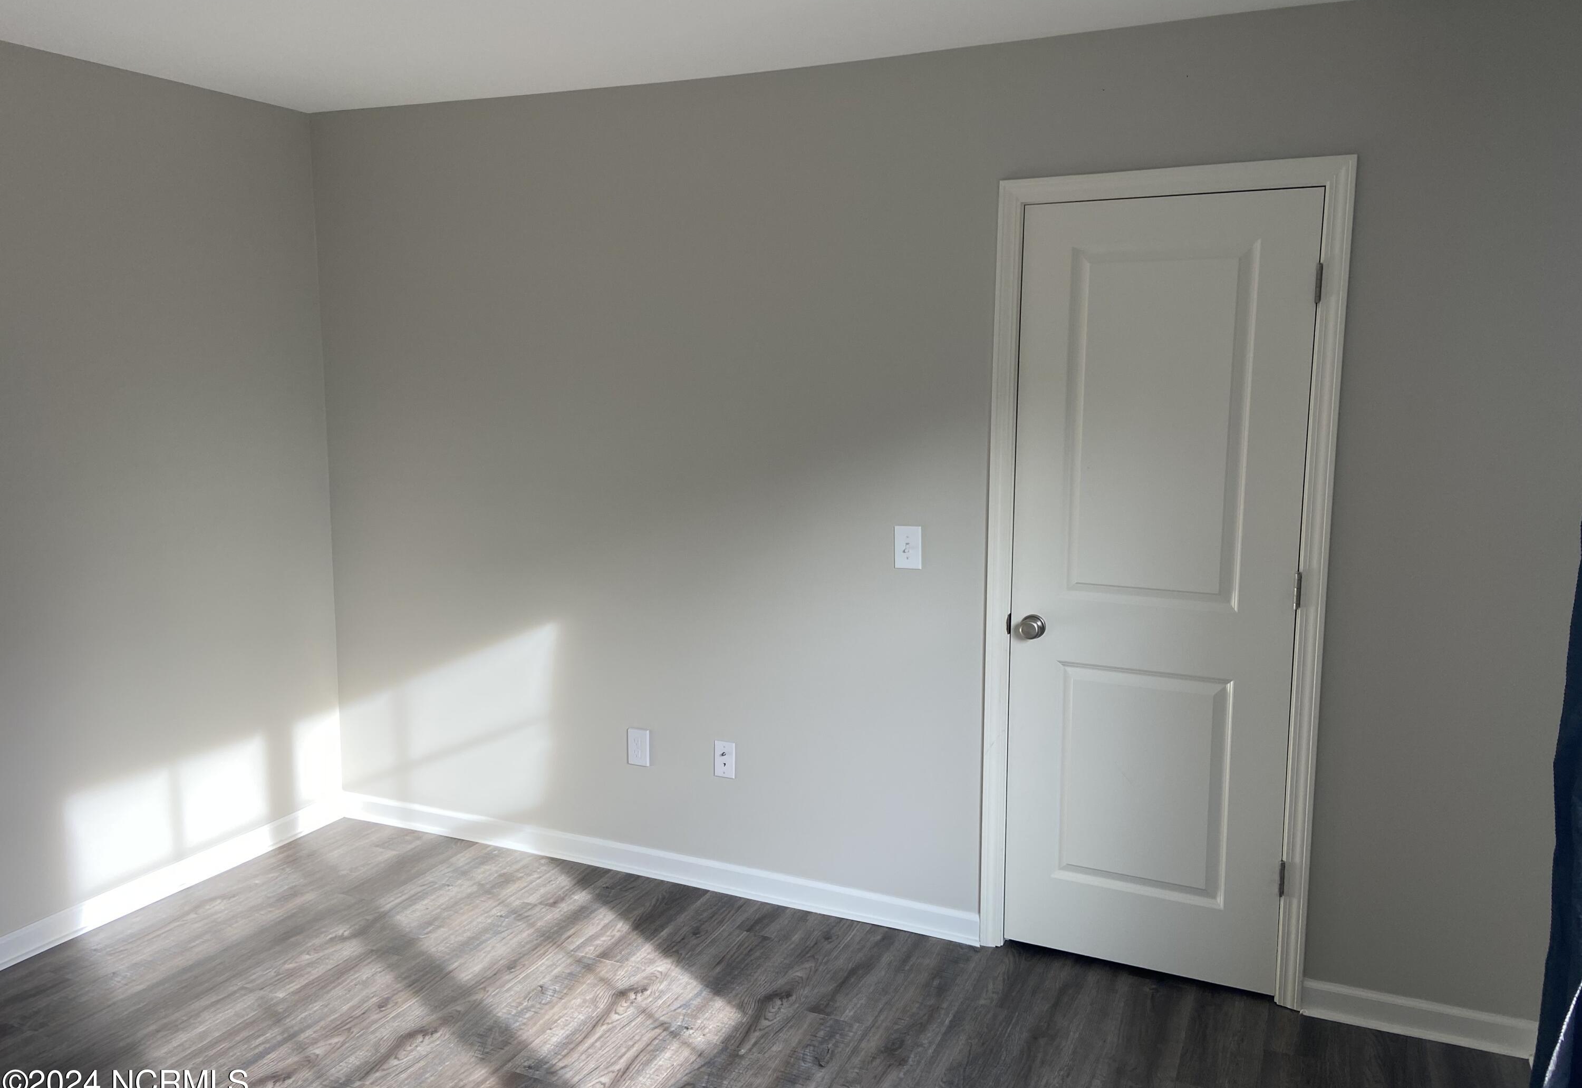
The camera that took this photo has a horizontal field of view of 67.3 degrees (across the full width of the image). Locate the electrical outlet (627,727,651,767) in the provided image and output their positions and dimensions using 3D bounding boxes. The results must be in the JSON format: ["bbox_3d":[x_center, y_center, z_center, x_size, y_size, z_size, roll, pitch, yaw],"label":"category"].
[{"bbox_3d":[-0.480,0.643,3.757,0.073,0.116,0.008,4,9,24],"label":"electrical outlet"}]

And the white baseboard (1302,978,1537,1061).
[{"bbox_3d":[1.538,1.159,2.923,0.519,0.086,0.020,4,9,24],"label":"white baseboard"}]

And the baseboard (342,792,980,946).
[{"bbox_3d":[-0.544,1.018,3.834,2.358,0.089,0.020,4,9,24],"label":"baseboard"}]

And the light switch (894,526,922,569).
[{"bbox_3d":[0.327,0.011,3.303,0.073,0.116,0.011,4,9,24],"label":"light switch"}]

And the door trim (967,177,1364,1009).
[{"bbox_3d":[0.923,0.123,3.052,0.835,2.096,0.022,4,9,24],"label":"door trim"}]

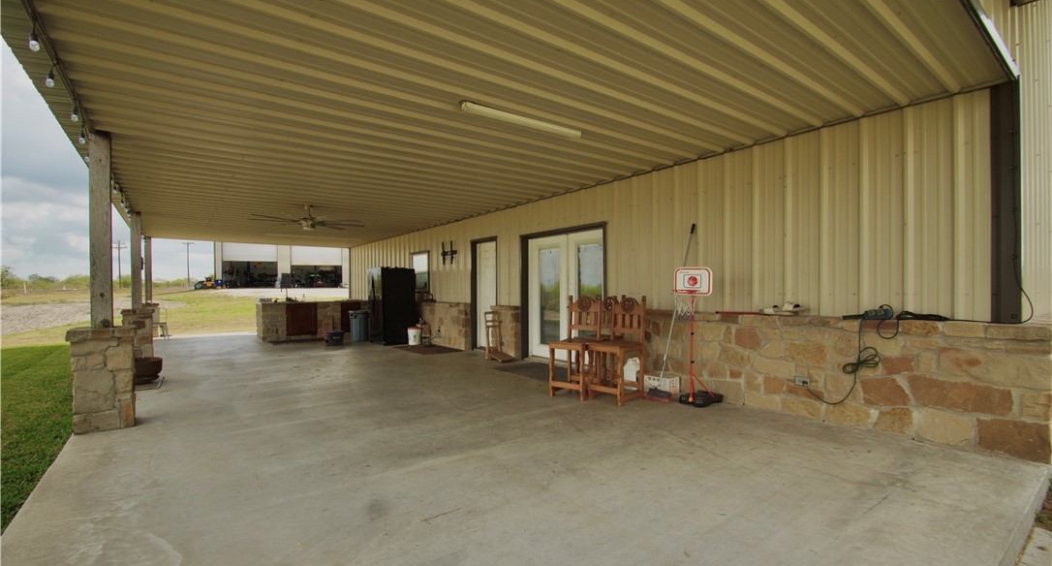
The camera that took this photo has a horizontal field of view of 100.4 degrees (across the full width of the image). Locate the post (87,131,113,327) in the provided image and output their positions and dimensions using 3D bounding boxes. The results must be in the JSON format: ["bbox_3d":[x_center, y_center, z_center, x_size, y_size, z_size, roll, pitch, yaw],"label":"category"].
[{"bbox_3d":[-3.828,-0.493,3.951,0.140,1.737,0.140,0,-1,-38],"label":"post"}]

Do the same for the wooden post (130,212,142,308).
[{"bbox_3d":[-7.295,-0.427,8.220,0.140,1.810,0.140,0,0,-38],"label":"wooden post"}]

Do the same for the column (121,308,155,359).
[{"bbox_3d":[-6.817,0.903,7.699,0.420,0.870,0.420,0,-1,-38],"label":"column"}]

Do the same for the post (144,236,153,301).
[{"bbox_3d":[-10.458,-0.389,12.150,0.140,1.810,0.140,0,0,-38],"label":"post"}]

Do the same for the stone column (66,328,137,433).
[{"bbox_3d":[-3.964,0.878,4.130,0.430,0.910,0.430,0,0,-39],"label":"stone column"}]

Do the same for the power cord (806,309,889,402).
[{"bbox_3d":[2.797,0.662,3.874,0.120,0.877,0.559,0,-1,-38],"label":"power cord"}]

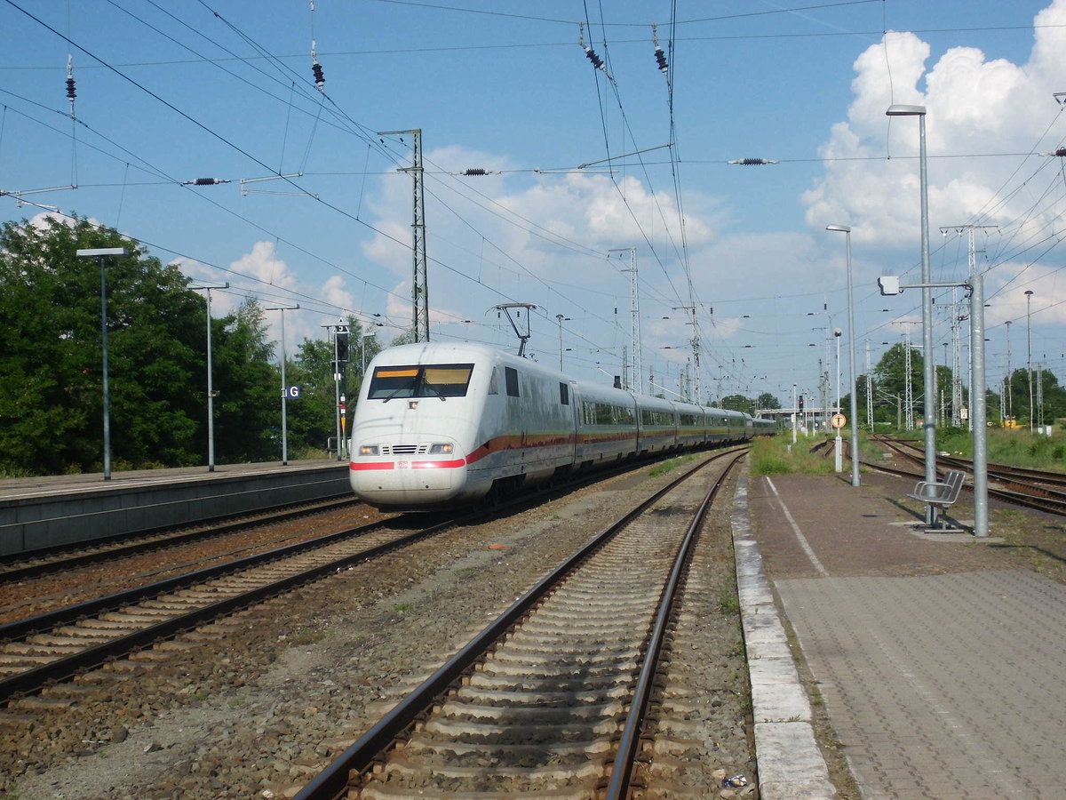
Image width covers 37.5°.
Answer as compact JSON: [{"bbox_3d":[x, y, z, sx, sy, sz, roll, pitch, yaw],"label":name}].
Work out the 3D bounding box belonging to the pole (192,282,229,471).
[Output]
[{"bbox_3d":[-10.490,-0.750,51.033,1.300,6.130,0.360,-1,-1,7],"label":"pole"}]

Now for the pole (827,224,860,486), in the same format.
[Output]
[{"bbox_3d":[7.310,-1.052,36.956,0.590,6.150,0.270,-1,-1,7],"label":"pole"}]

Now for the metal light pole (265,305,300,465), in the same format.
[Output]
[{"bbox_3d":[-9.524,-0.574,60.030,1.300,6.150,0.360,-1,-1,7],"label":"metal light pole"}]

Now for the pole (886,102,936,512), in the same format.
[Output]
[{"bbox_3d":[5.541,-1.253,22.958,0.590,6.110,0.270,-1,-1,7],"label":"pole"}]

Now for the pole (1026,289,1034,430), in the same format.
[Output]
[{"bbox_3d":[38.690,-2.486,122.065,0.660,12.030,0.660,-2,-1,18],"label":"pole"}]

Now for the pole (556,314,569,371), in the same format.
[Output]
[{"bbox_3d":[2.556,-1.384,138.061,0.660,12.200,0.660,-1,-1,0],"label":"pole"}]

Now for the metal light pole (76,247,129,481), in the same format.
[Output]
[{"bbox_3d":[-11.300,-0.957,41.535,1.300,6.130,0.360,-1,-1,7],"label":"metal light pole"}]

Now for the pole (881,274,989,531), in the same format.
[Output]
[{"bbox_3d":[5.157,0.079,20.226,1.320,3.350,0.220,-1,-1,7],"label":"pole"}]

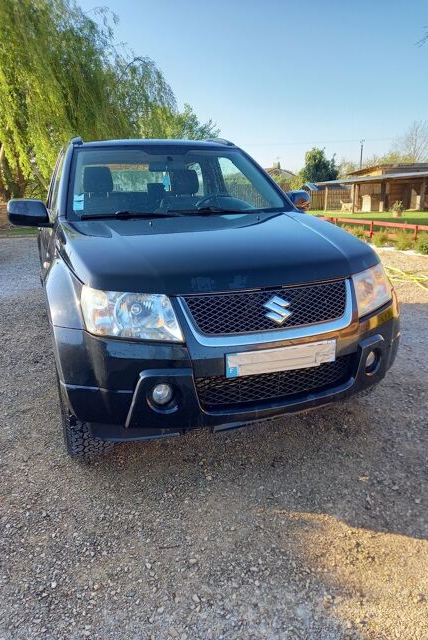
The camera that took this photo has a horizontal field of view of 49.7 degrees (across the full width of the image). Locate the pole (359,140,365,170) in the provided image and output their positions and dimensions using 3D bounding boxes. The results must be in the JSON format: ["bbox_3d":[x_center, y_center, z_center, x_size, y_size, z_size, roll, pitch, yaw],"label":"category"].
[{"bbox_3d":[16.088,-15.809,50.992,0.500,7.800,0.280,-1,15,0],"label":"pole"}]

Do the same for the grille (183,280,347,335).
[{"bbox_3d":[0.257,-0.033,1.993,0.820,0.195,0.120,-7,16,-20],"label":"grille"}]

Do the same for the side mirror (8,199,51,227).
[{"bbox_3d":[-1.127,-0.655,2.793,0.230,0.170,0.150,-7,16,-20],"label":"side mirror"}]

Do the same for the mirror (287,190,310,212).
[{"bbox_3d":[0.648,-0.880,3.433,0.220,0.165,0.150,-7,16,-20],"label":"mirror"}]

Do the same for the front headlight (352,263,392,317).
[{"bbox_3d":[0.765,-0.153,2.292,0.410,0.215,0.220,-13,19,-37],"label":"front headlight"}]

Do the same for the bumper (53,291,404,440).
[{"bbox_3d":[0.209,0.174,2.193,1.780,0.540,0.520,-7,16,-20],"label":"bumper"}]

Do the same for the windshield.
[{"bbox_3d":[-0.270,-0.976,3.144,1.430,0.150,0.770,-7,51,-20],"label":"windshield"}]

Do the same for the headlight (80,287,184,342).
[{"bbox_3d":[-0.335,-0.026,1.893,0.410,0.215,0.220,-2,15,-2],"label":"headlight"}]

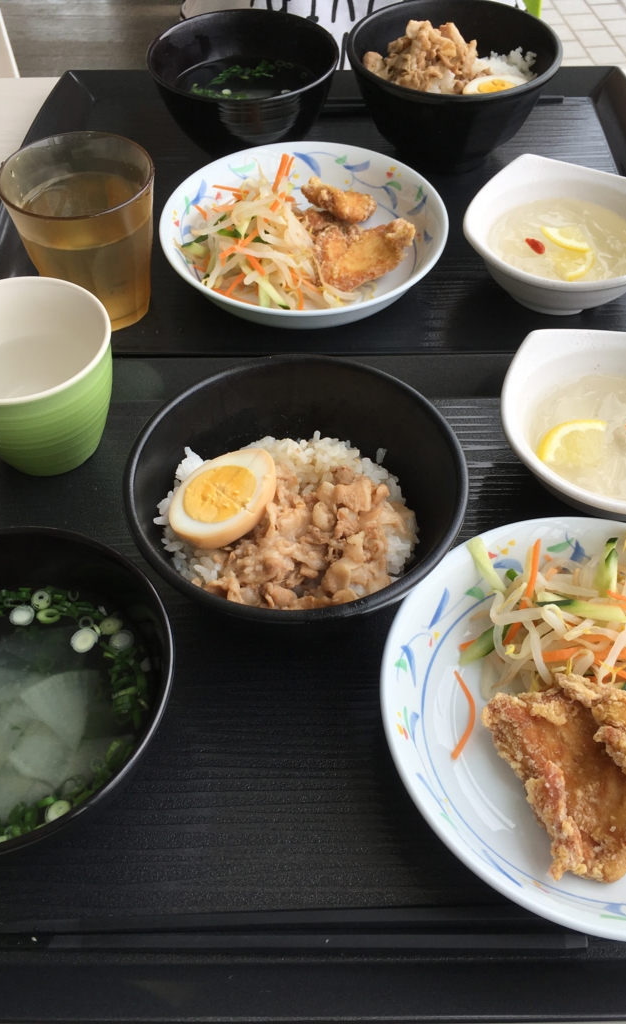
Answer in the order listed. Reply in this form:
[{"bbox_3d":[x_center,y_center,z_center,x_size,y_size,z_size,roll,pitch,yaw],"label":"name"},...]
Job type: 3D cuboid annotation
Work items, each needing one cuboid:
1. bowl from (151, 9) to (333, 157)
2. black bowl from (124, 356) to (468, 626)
[{"bbox_3d":[-0.046,-0.284,0.596,0.127,0.068,0.127,0,53,0],"label":"bowl"},{"bbox_3d":[-0.006,0.007,0.375,0.140,0.074,0.140,0,53,0],"label":"black bowl"}]

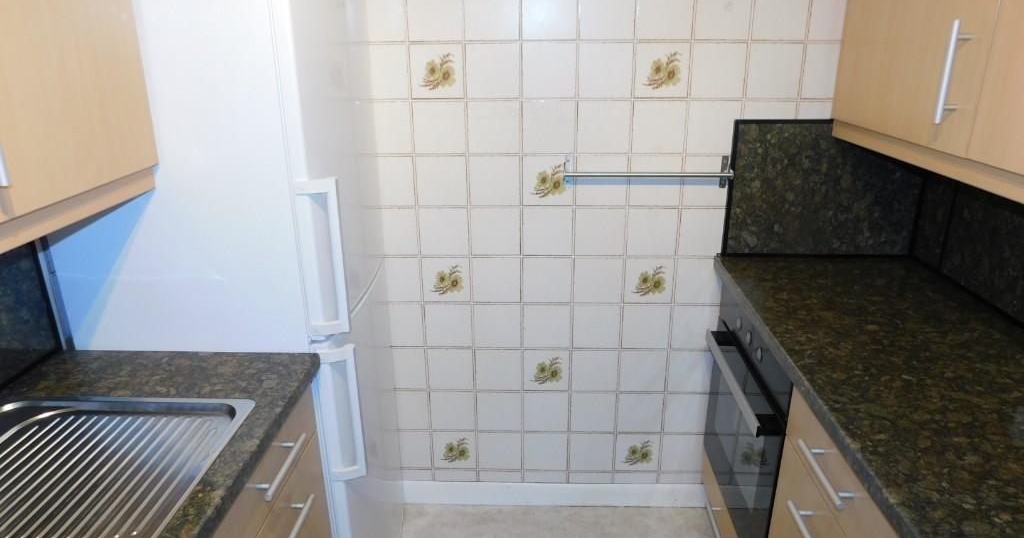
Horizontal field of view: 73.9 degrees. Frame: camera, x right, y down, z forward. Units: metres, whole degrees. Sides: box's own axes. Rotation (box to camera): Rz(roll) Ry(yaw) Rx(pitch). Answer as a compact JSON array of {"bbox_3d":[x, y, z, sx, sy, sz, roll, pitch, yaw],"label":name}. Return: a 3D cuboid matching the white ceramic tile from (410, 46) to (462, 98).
[{"bbox_3d":[-0.202,-0.539,1.865,0.150,0.150,0.010,0,20,1],"label":"white ceramic tile"}]

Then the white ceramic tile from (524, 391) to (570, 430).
[{"bbox_3d":[0.112,0.464,2.215,0.150,0.150,0.010,0,19,2],"label":"white ceramic tile"}]

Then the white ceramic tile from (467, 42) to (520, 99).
[{"bbox_3d":[-0.051,-0.545,1.876,0.150,0.150,0.009,0,20,2],"label":"white ceramic tile"}]

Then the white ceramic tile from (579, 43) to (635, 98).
[{"bbox_3d":[0.259,-0.545,1.873,0.151,0.150,0.009,0,19,1],"label":"white ceramic tile"}]

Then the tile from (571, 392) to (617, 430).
[{"bbox_3d":[0.267,0.470,2.230,0.150,0.150,0.009,0,20,2],"label":"tile"}]

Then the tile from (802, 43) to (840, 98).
[{"bbox_3d":[0.869,-0.541,1.846,0.150,0.150,0.010,0,20,1],"label":"tile"}]

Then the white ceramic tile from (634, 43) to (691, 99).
[{"bbox_3d":[0.410,-0.540,1.854,0.150,0.150,0.010,0,20,1],"label":"white ceramic tile"}]

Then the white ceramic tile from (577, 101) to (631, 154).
[{"bbox_3d":[0.259,-0.400,1.924,0.151,0.150,0.009,0,19,1],"label":"white ceramic tile"}]

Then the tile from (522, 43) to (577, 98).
[{"bbox_3d":[0.103,-0.544,1.871,0.150,0.150,0.009,0,20,2],"label":"tile"}]

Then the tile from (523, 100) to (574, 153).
[{"bbox_3d":[0.104,-0.401,1.927,0.151,0.150,0.009,0,19,1],"label":"tile"}]

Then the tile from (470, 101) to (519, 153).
[{"bbox_3d":[-0.048,-0.395,1.915,0.150,0.150,0.010,0,20,1],"label":"tile"}]

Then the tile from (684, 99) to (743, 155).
[{"bbox_3d":[0.560,-0.394,1.897,0.150,0.150,0.009,0,20,2],"label":"tile"}]

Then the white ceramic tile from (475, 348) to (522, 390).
[{"bbox_3d":[-0.042,0.324,2.175,0.150,0.150,0.010,0,20,1],"label":"white ceramic tile"}]

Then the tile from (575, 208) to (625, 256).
[{"bbox_3d":[0.258,-0.108,2.008,0.150,0.150,0.009,0,20,2],"label":"tile"}]

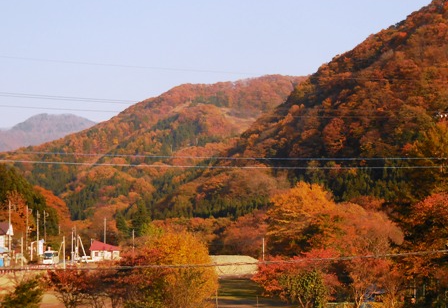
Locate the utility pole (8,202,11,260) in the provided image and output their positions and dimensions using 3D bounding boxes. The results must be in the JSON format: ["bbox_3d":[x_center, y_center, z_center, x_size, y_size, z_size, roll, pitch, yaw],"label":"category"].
[{"bbox_3d":[-41.359,14.643,175.000,0.370,11.400,0.370,-1,-4,0],"label":"utility pole"}]

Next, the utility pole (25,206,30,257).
[{"bbox_3d":[-40.821,16.083,188.000,0.450,10.700,0.400,-1,-4,0],"label":"utility pole"}]

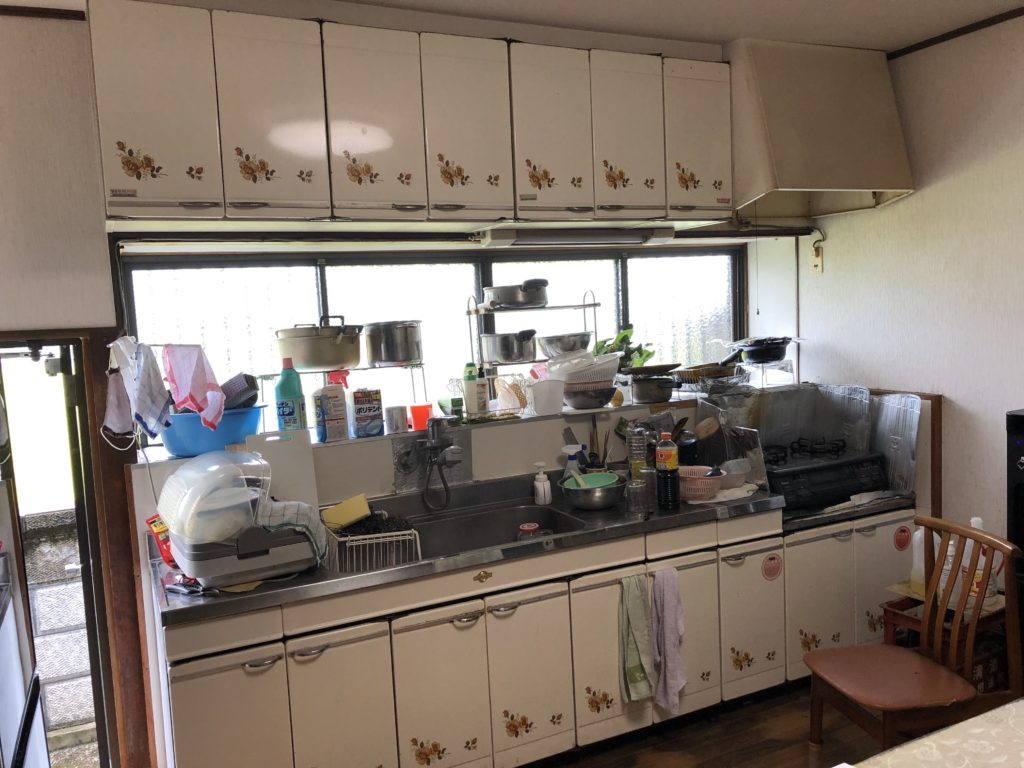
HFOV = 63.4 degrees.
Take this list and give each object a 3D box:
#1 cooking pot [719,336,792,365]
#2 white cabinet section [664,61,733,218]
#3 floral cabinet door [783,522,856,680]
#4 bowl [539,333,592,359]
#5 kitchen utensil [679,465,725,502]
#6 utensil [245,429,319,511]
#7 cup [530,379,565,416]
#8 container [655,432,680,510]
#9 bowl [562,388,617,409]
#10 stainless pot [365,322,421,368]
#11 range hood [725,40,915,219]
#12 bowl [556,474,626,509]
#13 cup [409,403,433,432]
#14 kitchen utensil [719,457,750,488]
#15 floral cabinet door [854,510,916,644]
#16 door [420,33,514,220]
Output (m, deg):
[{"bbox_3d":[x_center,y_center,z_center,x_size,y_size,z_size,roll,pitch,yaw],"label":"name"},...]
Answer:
[{"bbox_3d":[1.068,-0.143,3.674,0.350,0.100,0.207,-5,6,-25],"label":"cooking pot"},{"bbox_3d":[0.672,-0.878,2.998,0.298,0.559,0.022,-5,6,-25],"label":"white cabinet section"},{"bbox_3d":[1.171,0.820,3.166,0.343,0.561,0.030,-5,6,-25],"label":"floral cabinet door"},{"bbox_3d":[0.214,-0.149,3.275,0.215,0.092,0.215,-3,6,0],"label":"bowl"},{"bbox_3d":[0.676,0.367,3.038,0.213,0.092,0.213,-3,6,0],"label":"kitchen utensil"},{"bbox_3d":[-0.741,0.341,2.692,0.200,0.365,0.015,-5,-11,-25],"label":"utensil"},{"bbox_3d":[0.135,0.056,3.280,0.120,0.124,0.120,-2,6,0],"label":"cup"},{"bbox_3d":[0.553,0.304,2.925,0.080,0.268,0.080,-2,6,0],"label":"container"},{"bbox_3d":[0.293,0.050,3.217,0.210,0.082,0.210,-3,6,0],"label":"bowl"},{"bbox_3d":[-0.437,-0.148,3.066,0.205,0.160,0.205,-3,5,0],"label":"stainless pot"},{"bbox_3d":[1.094,-0.976,3.247,0.670,0.595,0.550,-5,6,-25],"label":"range hood"},{"bbox_3d":[0.295,0.395,3.010,0.253,0.092,0.253,-2,6,0],"label":"bowl"},{"bbox_3d":[-0.334,0.119,3.007,0.076,0.094,0.076,-3,5,0],"label":"cup"},{"bbox_3d":[0.861,0.351,3.211,0.140,0.080,0.140,-5,6,-25],"label":"kitchen utensil"},{"bbox_3d":[1.484,0.796,3.315,0.341,0.560,0.025,-5,6,-25],"label":"floral cabinet door"},{"bbox_3d":[-0.138,-0.806,2.614,0.298,0.554,0.025,-5,6,-25],"label":"door"}]

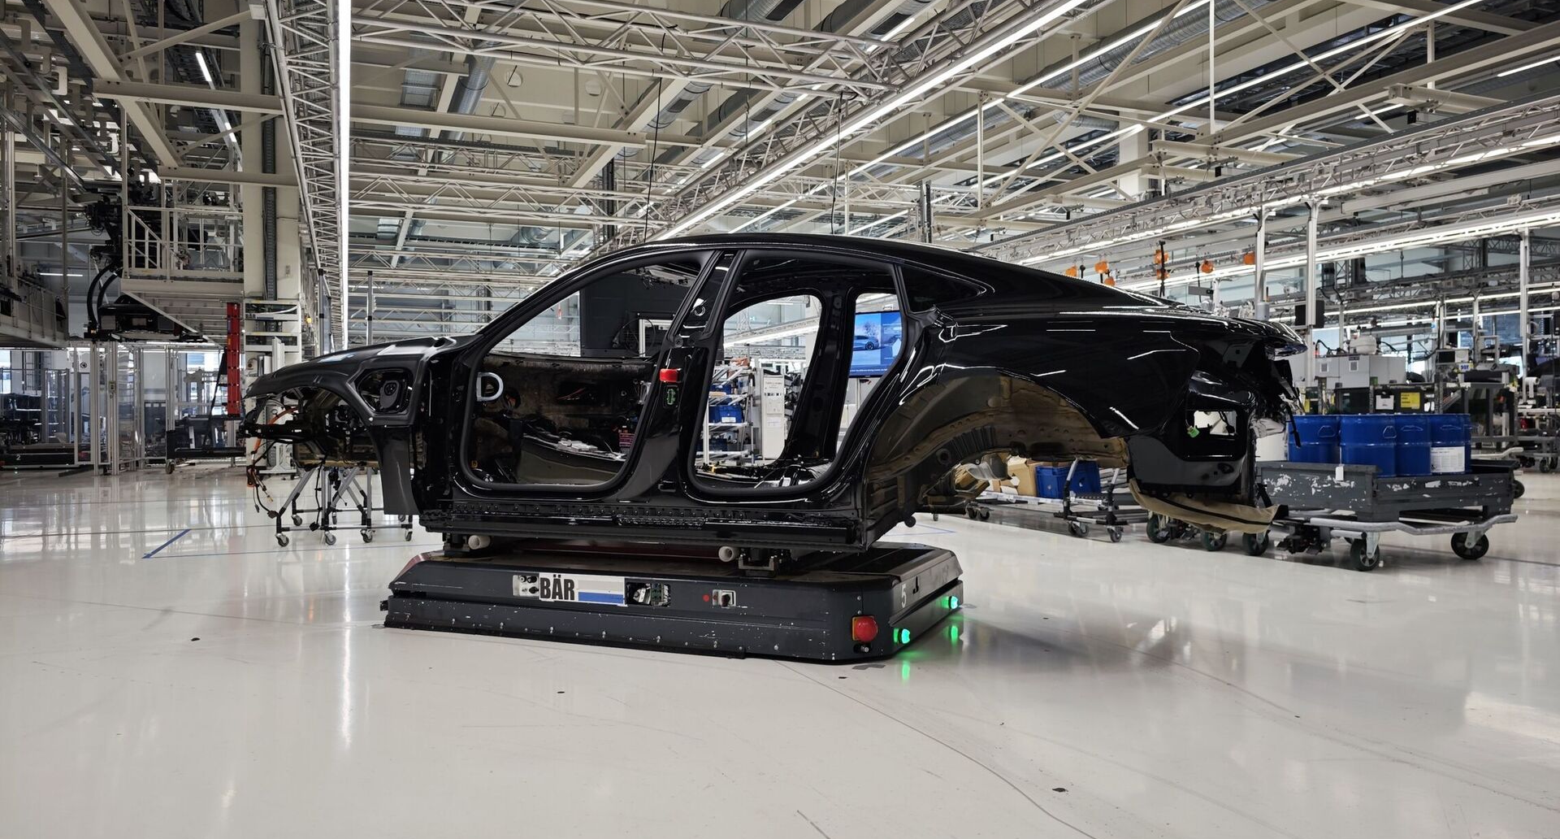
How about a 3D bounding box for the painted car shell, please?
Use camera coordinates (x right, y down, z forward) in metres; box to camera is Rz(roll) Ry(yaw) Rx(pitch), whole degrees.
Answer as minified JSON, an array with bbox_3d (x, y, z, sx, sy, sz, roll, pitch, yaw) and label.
[{"bbox_3d":[-0.198,-0.169,4.802,4.660,1.245,1.950,0,0,21],"label":"painted car shell"}]

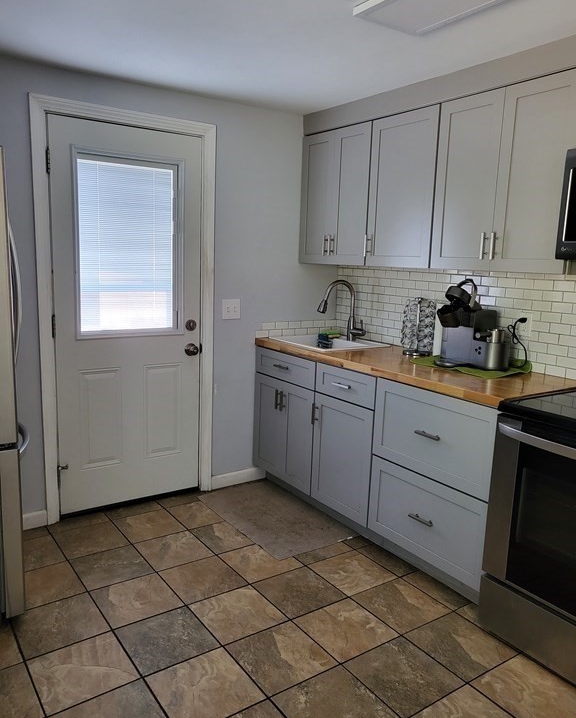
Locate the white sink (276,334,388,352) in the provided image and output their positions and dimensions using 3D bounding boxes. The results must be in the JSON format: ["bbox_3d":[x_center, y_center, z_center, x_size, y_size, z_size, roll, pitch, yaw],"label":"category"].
[{"bbox_3d":[0.244,-0.011,3.553,0.515,0.197,0.561,-5,12,-35],"label":"white sink"}]

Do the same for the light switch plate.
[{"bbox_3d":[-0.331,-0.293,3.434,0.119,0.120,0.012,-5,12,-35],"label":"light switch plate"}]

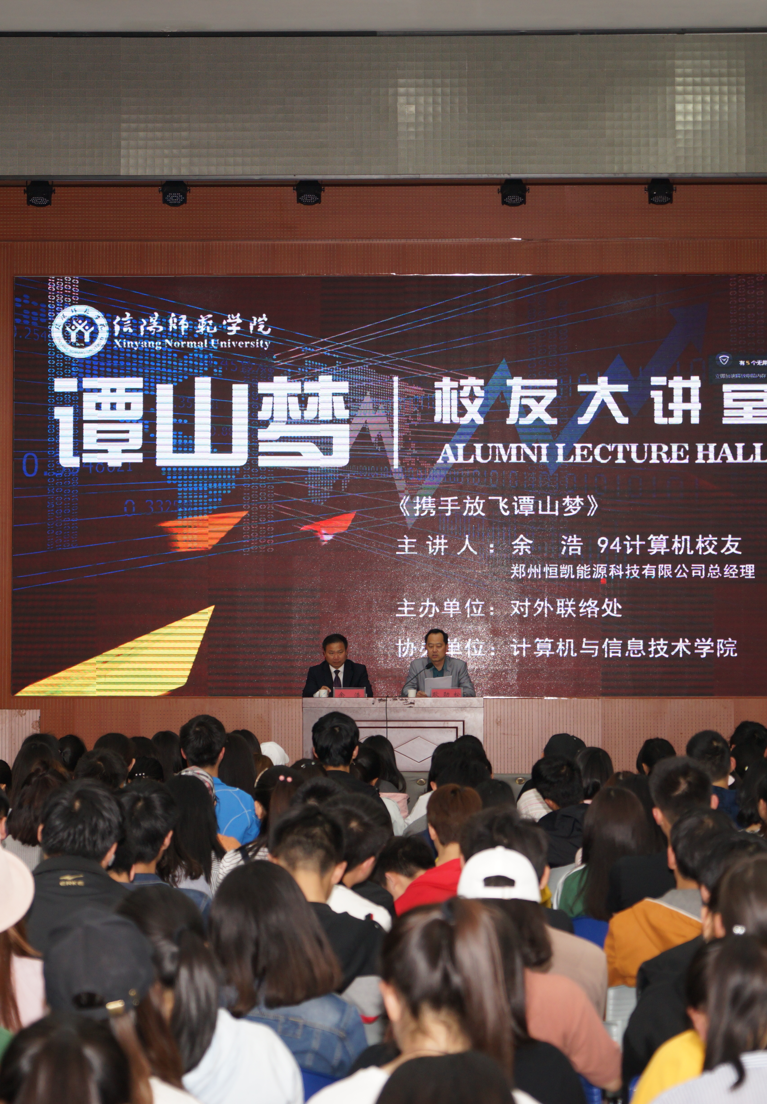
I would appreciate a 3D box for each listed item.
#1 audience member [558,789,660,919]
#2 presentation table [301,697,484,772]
[{"bbox_3d":[0.744,1.363,8.570,0.420,1.190,0.720,0,-2,0],"label":"audience member"},{"bbox_3d":[0.068,1.473,19.437,1.350,0.750,0.500,0,-2,-1],"label":"presentation table"}]

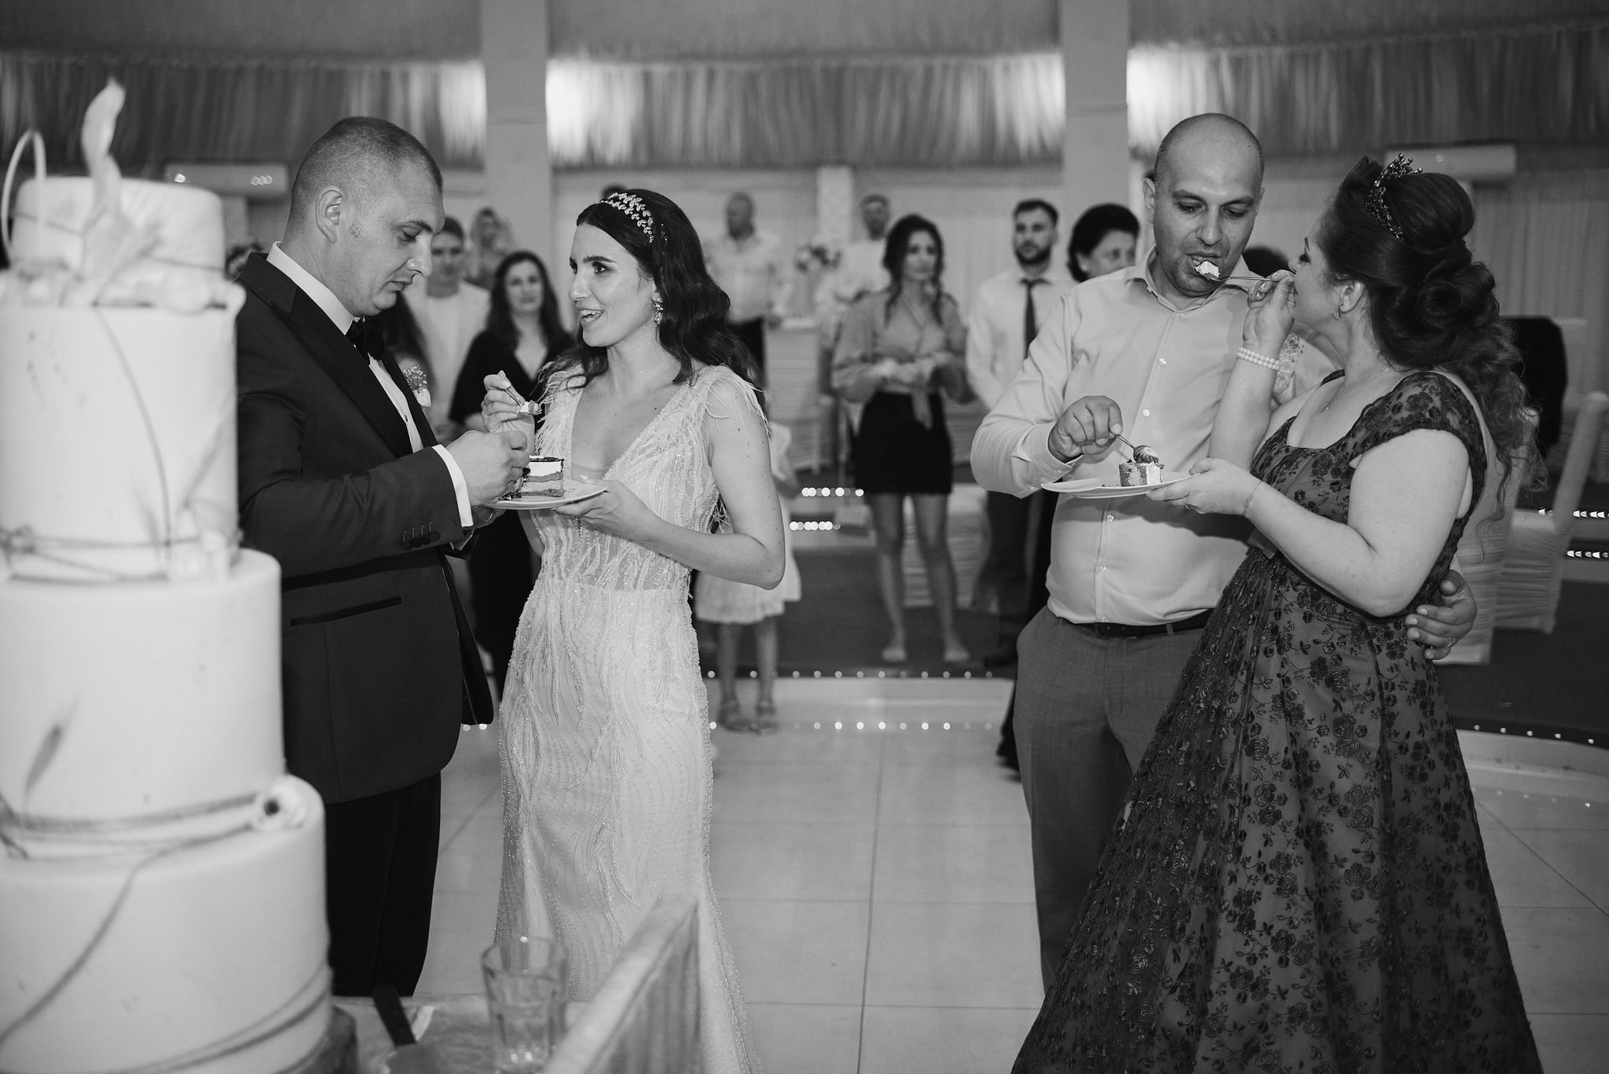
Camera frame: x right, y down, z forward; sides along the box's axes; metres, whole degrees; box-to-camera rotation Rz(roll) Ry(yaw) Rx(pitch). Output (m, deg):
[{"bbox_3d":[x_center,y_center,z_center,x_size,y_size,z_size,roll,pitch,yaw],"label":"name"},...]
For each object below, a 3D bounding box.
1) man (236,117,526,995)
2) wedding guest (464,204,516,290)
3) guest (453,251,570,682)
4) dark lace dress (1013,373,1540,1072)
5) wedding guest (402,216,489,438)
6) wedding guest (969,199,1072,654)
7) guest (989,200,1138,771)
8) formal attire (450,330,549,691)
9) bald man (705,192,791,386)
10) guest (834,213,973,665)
[{"bbox_3d":[-0.591,0.303,2.185,0.480,1.729,0.540,1,8,8],"label":"man"},{"bbox_3d":[-1.751,-1.029,8.841,0.450,1.653,0.300,-2,8,-11],"label":"wedding guest"},{"bbox_3d":[-0.971,-0.153,5.432,0.480,1.654,0.320,-2,8,-10],"label":"guest"},{"bbox_3d":[0.714,0.438,2.286,0.880,1.335,0.850,-5,9,-30],"label":"dark lace dress"},{"bbox_3d":[-1.466,-0.427,6.503,0.520,1.762,0.300,-3,8,-14],"label":"wedding guest"},{"bbox_3d":[0.890,-0.404,6.106,0.530,1.781,0.300,1,8,11],"label":"wedding guest"},{"bbox_3d":[0.899,-0.134,4.831,0.580,1.765,0.420,-5,9,-30],"label":"guest"},{"bbox_3d":[-0.978,-0.050,5.447,0.480,1.346,0.310,-2,8,-10],"label":"formal attire"},{"bbox_3d":[-0.331,-1.066,8.838,0.500,1.720,0.320,-1,8,-6],"label":"bald man"},{"bbox_3d":[0.384,-0.371,6.009,0.530,1.690,0.360,-1,8,-3],"label":"guest"}]

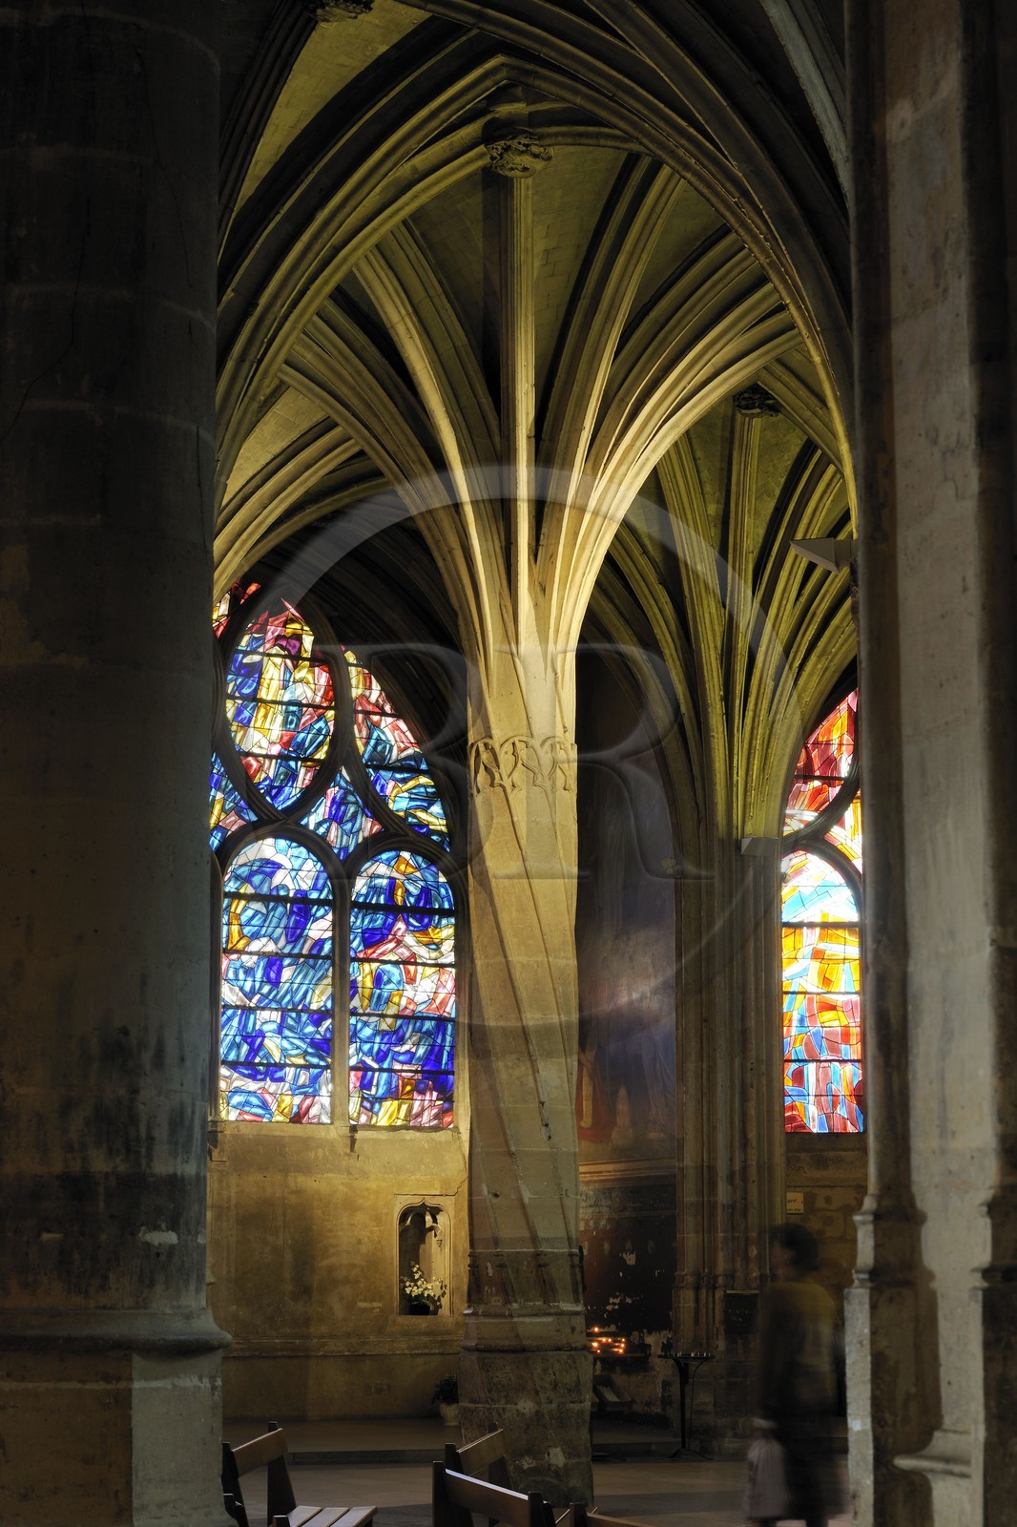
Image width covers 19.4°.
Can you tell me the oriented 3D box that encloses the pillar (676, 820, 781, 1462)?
[{"bbox_3d":[1.830,3.156,24.627,0.780,5.039,0.820,6,-11,-29],"label":"pillar"}]

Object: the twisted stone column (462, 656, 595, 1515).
[{"bbox_3d":[0.107,1.958,19.051,0.840,5.455,0.840,0,-10,0],"label":"twisted stone column"}]

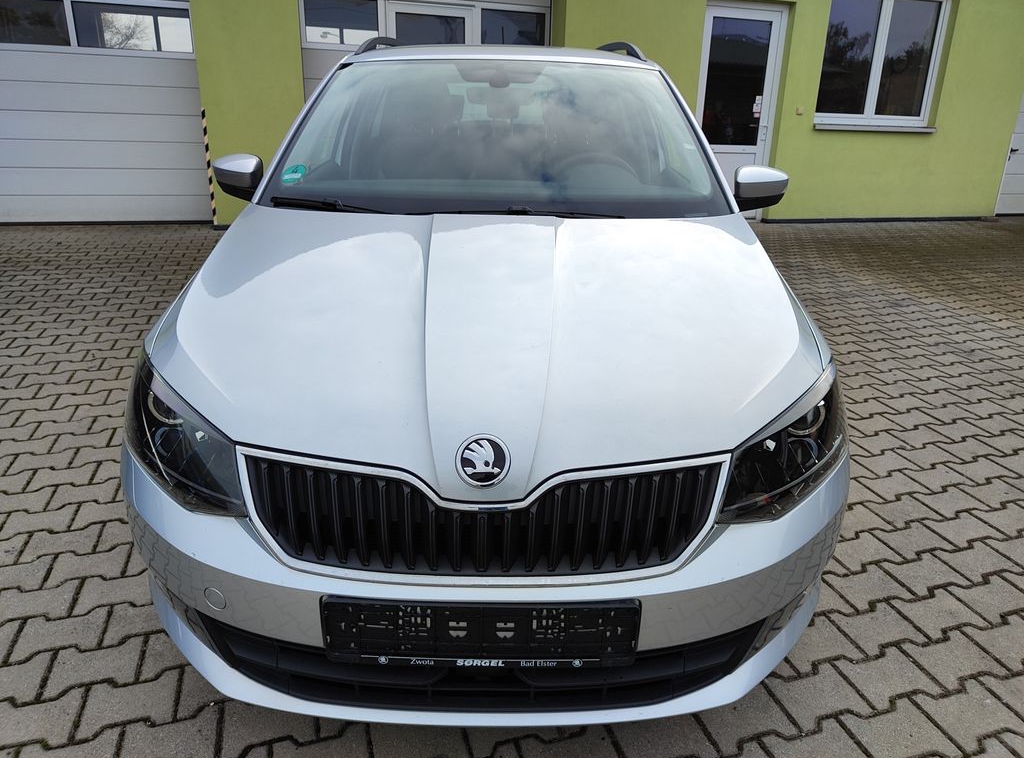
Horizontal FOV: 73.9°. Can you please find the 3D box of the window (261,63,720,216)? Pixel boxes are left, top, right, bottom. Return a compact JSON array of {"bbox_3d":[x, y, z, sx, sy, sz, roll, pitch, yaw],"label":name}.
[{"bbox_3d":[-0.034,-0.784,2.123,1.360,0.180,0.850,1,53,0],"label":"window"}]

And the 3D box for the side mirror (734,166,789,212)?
[{"bbox_3d":[0.846,-0.644,2.307,0.210,0.160,0.150,1,23,0],"label":"side mirror"}]

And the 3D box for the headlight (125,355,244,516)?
[{"bbox_3d":[-0.660,0.092,1.356,0.400,0.190,0.480,1,23,0],"label":"headlight"}]

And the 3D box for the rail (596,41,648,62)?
[{"bbox_3d":[0.506,-1.614,3.385,0.070,0.090,1.750,1,23,0],"label":"rail"}]

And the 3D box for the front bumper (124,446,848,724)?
[{"bbox_3d":[-0.054,0.362,1.374,1.680,0.440,0.540,1,23,0],"label":"front bumper"}]

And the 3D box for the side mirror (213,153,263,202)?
[{"bbox_3d":[-0.918,-0.679,2.305,0.210,0.160,0.150,1,23,0],"label":"side mirror"}]

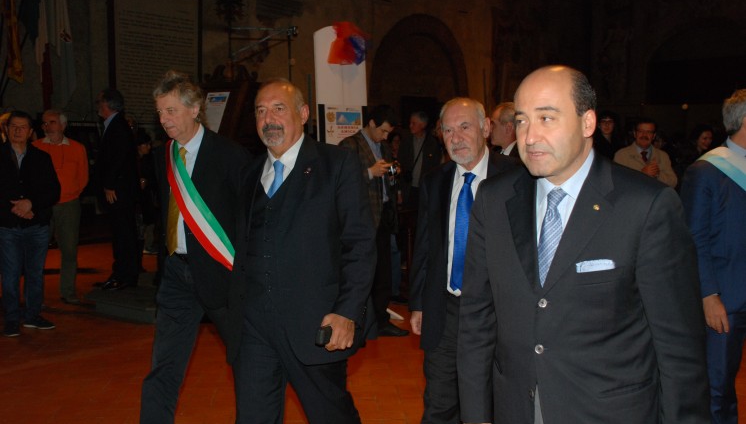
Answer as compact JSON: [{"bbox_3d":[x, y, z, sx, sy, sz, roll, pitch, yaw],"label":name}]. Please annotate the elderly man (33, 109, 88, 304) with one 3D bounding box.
[{"bbox_3d":[-2.831,-0.066,7.920,0.540,1.720,0.360,0,5,-6],"label":"elderly man"}]

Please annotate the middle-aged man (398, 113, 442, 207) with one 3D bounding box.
[{"bbox_3d":[0.461,-0.136,8.771,0.520,1.750,0.330,3,5,30],"label":"middle-aged man"}]

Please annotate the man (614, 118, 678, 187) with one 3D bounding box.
[{"bbox_3d":[2.259,0.070,7.319,0.560,1.700,0.370,2,5,14],"label":"man"}]

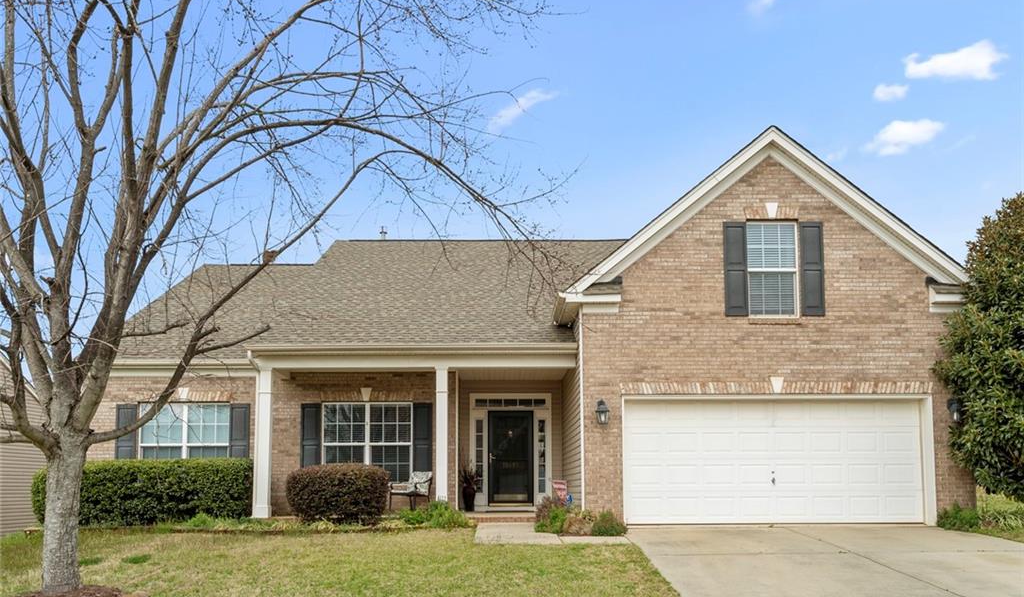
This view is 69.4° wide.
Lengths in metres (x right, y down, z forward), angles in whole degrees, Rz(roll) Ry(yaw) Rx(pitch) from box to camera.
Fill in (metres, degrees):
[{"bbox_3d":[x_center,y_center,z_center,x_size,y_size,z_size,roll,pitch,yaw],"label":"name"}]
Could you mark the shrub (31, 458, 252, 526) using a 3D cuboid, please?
[{"bbox_3d":[-6.654,3.493,13.450,3.600,1.180,0.950,0,-10,0],"label":"shrub"}]

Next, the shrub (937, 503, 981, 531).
[{"bbox_3d":[7.025,3.452,11.650,0.600,0.400,0.540,0,-10,0],"label":"shrub"}]

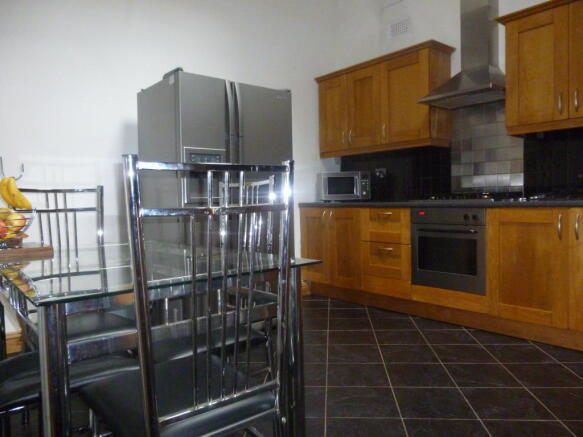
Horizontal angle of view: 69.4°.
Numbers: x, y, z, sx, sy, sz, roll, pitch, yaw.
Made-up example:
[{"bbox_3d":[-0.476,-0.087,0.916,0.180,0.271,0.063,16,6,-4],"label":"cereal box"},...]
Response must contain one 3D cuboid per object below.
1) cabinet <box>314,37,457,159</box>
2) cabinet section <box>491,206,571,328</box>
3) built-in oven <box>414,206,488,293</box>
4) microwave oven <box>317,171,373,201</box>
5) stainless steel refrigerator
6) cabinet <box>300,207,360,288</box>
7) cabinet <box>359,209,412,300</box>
[{"bbox_3d":[0.854,-1.050,4.079,0.345,0.847,1.350,-3,3,-40],"label":"cabinet"},{"bbox_3d":[1.734,0.289,2.923,0.570,0.735,0.486,-4,3,-42],"label":"cabinet section"},{"bbox_3d":[1.359,0.219,3.312,0.555,0.609,0.594,-3,3,-40],"label":"built-in oven"},{"bbox_3d":[0.564,-0.317,4.330,0.485,0.285,0.360,-1,2,7],"label":"microwave oven"},{"bbox_3d":[-0.553,-0.062,3.196,0.904,1.775,0.742,-3,3,-40],"label":"stainless steel refrigerator"},{"bbox_3d":[0.582,0.255,4.267,0.575,0.733,0.806,-3,3,-40],"label":"cabinet"},{"bbox_3d":[1.012,0.268,3.758,0.575,0.733,0.527,-3,3,-40],"label":"cabinet"}]

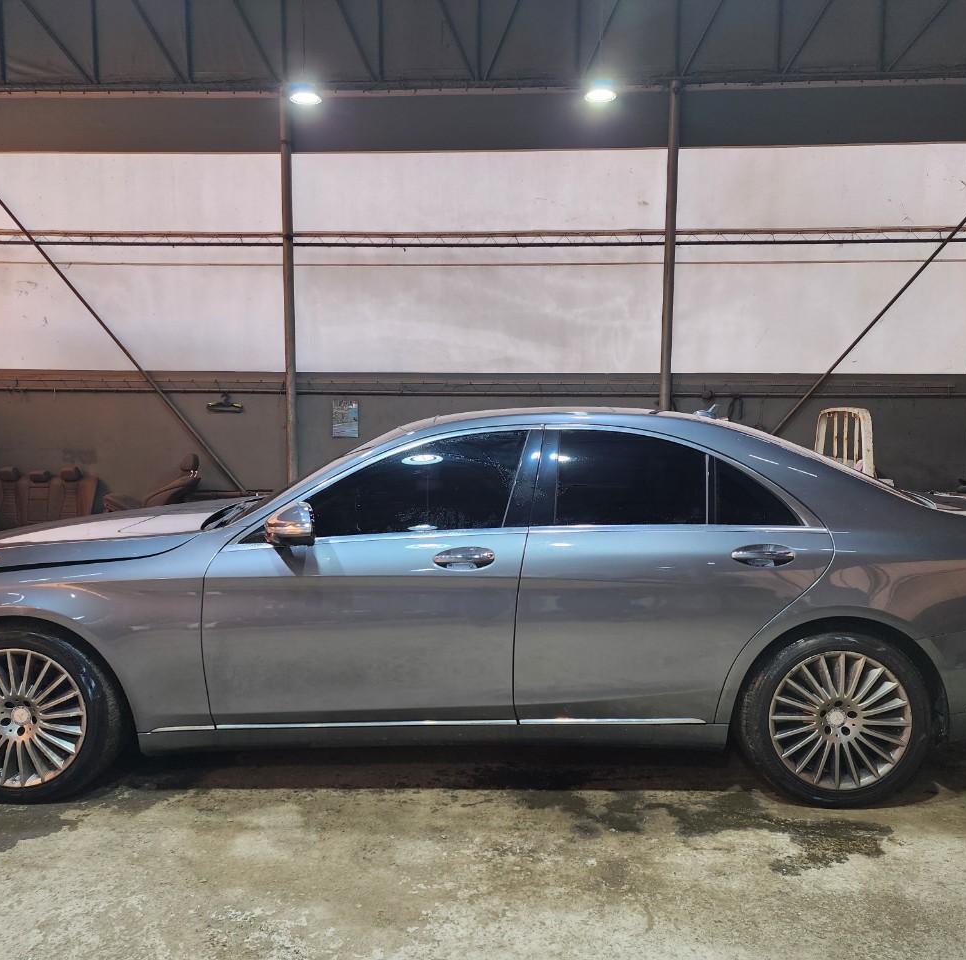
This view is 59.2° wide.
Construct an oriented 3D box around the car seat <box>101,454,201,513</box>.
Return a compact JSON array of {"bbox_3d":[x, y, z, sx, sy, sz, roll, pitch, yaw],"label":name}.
[{"bbox_3d":[-3.586,0.210,9.208,1.020,0.940,0.550,0,5,-3],"label":"car seat"}]

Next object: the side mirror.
[{"bbox_3d":[-0.691,0.156,3.051,0.160,0.170,0.240,0,5,1],"label":"side mirror"}]

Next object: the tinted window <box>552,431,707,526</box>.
[{"bbox_3d":[0.549,-0.011,3.189,0.580,0.390,0.050,0,-21,1],"label":"tinted window"}]

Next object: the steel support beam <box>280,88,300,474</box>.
[{"bbox_3d":[-2.168,-1.795,9.518,0.118,4.909,0.118,0,5,3],"label":"steel support beam"}]

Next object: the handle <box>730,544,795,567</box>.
[{"bbox_3d":[1.005,0.271,3.047,0.235,0.078,0.055,0,5,1],"label":"handle"}]

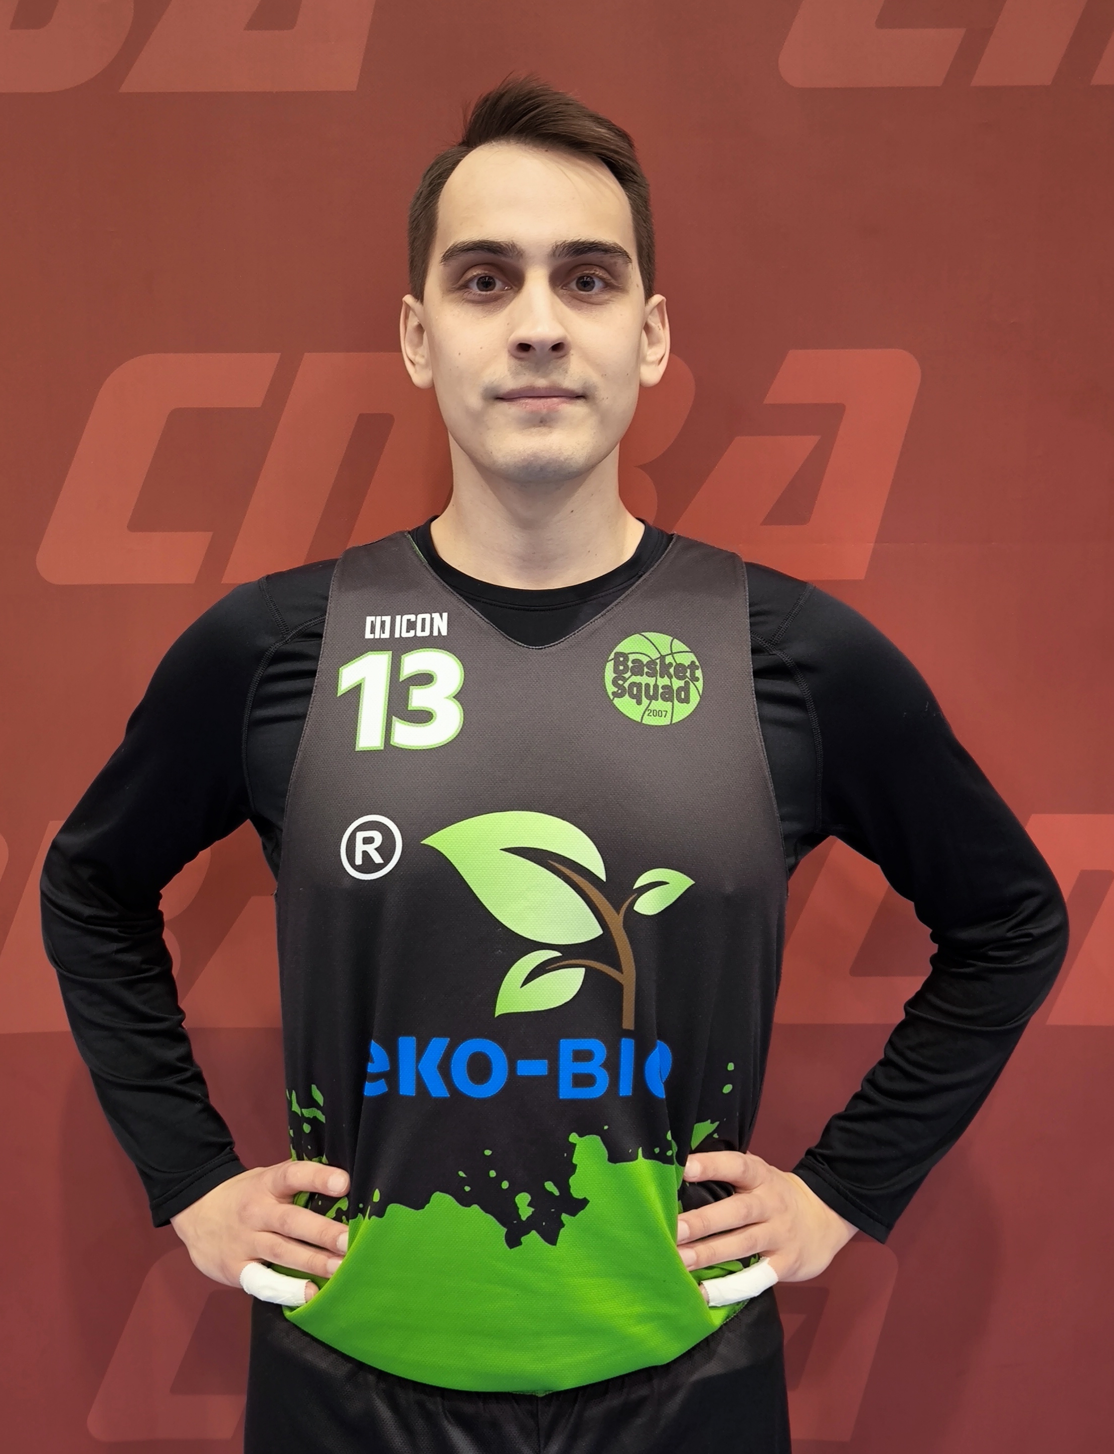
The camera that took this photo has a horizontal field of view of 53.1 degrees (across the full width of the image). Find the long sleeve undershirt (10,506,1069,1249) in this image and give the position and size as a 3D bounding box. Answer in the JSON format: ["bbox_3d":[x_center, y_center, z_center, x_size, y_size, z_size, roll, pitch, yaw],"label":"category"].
[{"bbox_3d":[-0.002,0.155,0.888,0.860,0.640,0.280,0,6,0],"label":"long sleeve undershirt"}]

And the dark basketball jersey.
[{"bbox_3d":[-0.021,0.167,0.875,0.395,0.630,0.260,0,6,0],"label":"dark basketball jersey"}]

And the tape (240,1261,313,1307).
[{"bbox_3d":[-0.223,0.442,0.887,0.058,0.025,0.026,16,12,21],"label":"tape"}]

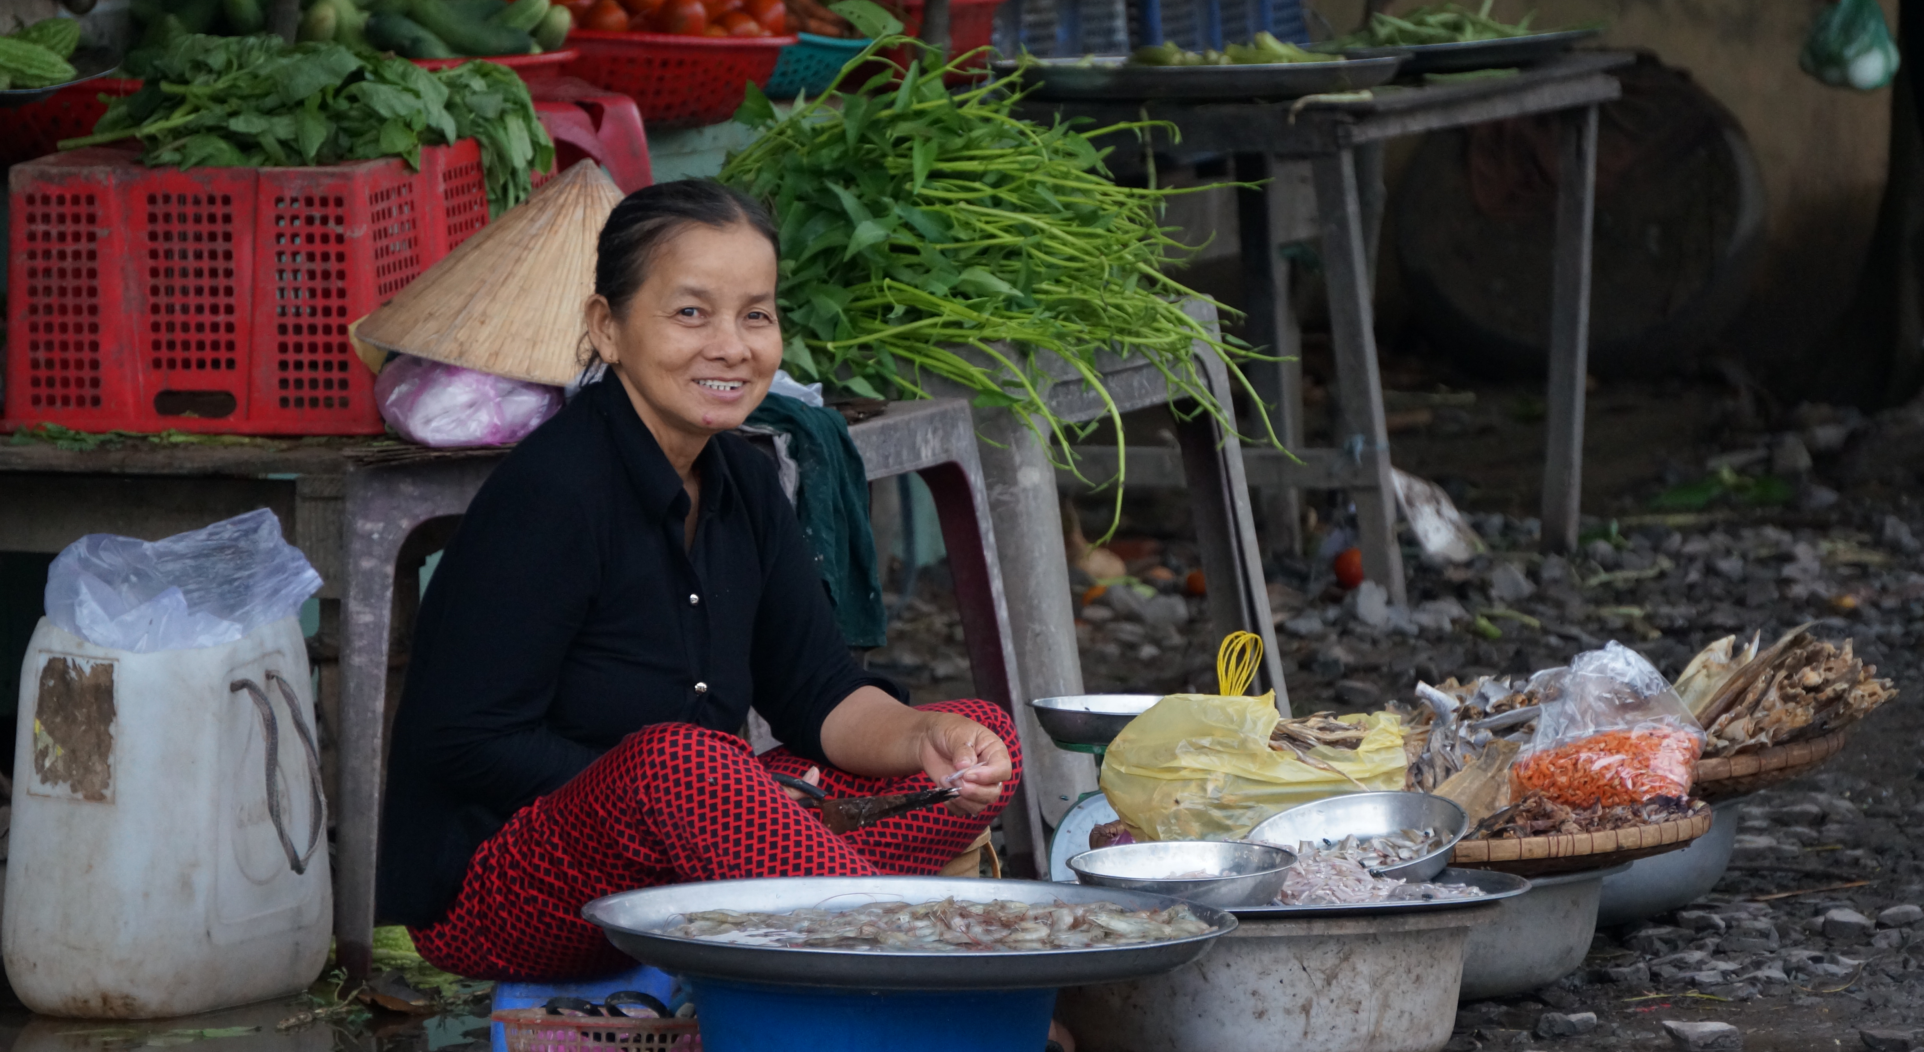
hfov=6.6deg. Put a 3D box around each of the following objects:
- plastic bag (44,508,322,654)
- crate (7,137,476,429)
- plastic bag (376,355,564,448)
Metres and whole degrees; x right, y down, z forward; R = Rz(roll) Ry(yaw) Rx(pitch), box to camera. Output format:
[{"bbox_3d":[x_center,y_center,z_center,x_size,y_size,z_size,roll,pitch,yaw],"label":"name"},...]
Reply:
[{"bbox_3d":[-0.679,0.047,14.520,0.240,0.120,0.180,0,5,0],"label":"plastic bag"},{"bbox_3d":[-0.651,-0.244,15.956,0.385,0.255,0.550,1,6,17],"label":"crate"},{"bbox_3d":[-0.431,-0.115,14.600,0.170,0.090,0.145,0,5,0],"label":"plastic bag"}]

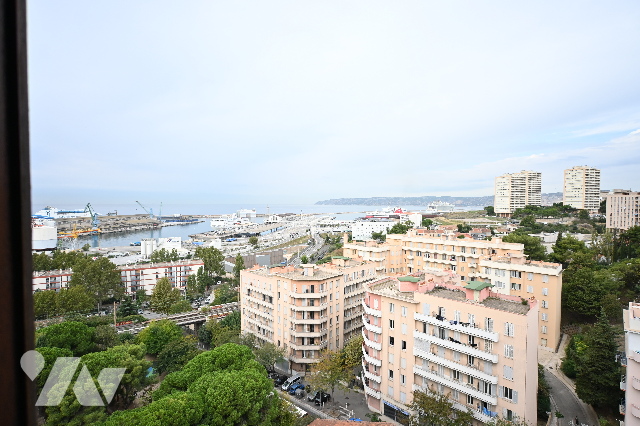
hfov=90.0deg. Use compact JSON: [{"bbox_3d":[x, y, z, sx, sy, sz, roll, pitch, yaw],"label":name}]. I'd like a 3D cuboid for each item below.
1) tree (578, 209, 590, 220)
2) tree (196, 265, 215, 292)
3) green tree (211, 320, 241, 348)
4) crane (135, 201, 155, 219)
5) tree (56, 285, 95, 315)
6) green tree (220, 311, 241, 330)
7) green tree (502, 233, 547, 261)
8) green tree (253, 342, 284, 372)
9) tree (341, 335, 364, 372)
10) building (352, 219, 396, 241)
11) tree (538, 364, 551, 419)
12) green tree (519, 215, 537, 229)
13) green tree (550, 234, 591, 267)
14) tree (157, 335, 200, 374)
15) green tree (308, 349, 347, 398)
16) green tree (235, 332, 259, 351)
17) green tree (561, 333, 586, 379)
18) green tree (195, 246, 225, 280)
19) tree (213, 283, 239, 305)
[{"bbox_3d":[239.850,1.630,290.000,8.800,10.000,8.800,0,2,0],"label":"tree"},{"bbox_3d":[-54.780,31.340,153.000,7.300,12.500,7.300,0,2,0],"label":"tree"},{"bbox_3d":[-24.560,32.050,84.000,7.400,8.200,7.400,0,2,0],"label":"green tree"},{"bbox_3d":[-503.440,-8.630,920.000,46.000,52.000,14.000,0,2,-9],"label":"crane"},{"bbox_3d":[-89.451,31.829,117.000,11.600,12.000,11.400,-1,2,-37],"label":"tree"},{"bbox_3d":[-26.027,31.698,93.000,6.300,7.000,6.300,0,2,-16],"label":"green tree"},{"bbox_3d":[74.178,12.695,116.000,13.700,13.000,13.200,1,2,33],"label":"green tree"},{"bbox_3d":[-11.690,33.030,73.210,7.200,6.900,7.200,0,2,-9],"label":"green tree"},{"bbox_3d":[7.010,30.750,69.000,6.200,9.000,6.200,0,2,0],"label":"tree"},{"bbox_3d":[64.840,20.310,377.850,50.000,24.000,24.000,0,2,0],"label":"building"},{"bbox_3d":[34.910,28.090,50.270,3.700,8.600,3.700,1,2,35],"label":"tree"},{"bbox_3d":[172.810,7.290,266.150,12.600,11.200,12.600,1,2,33],"label":"green tree"},{"bbox_3d":[86.599,13.363,111.000,12.000,13.000,11.800,1,2,38],"label":"green tree"},{"bbox_3d":[-31.415,31.193,71.000,9.200,8.800,9.000,-1,2,-24],"label":"tree"},{"bbox_3d":[1.620,30.690,60.650,7.800,9.900,7.800,0,2,2],"label":"green tree"},{"bbox_3d":[-17.100,32.373,76.082,5.256,7.988,5.256,0,2,-13],"label":"green tree"},{"bbox_3d":[51.520,28.960,65.000,4.800,8.200,4.800,0,2,0],"label":"green tree"},{"bbox_3d":[-63.232,28.898,183.000,16.300,19.500,15.800,-1,2,-19],"label":"green tree"},{"bbox_3d":[-38.010,33.130,130.000,9.500,9.200,9.500,0,2,0],"label":"tree"}]

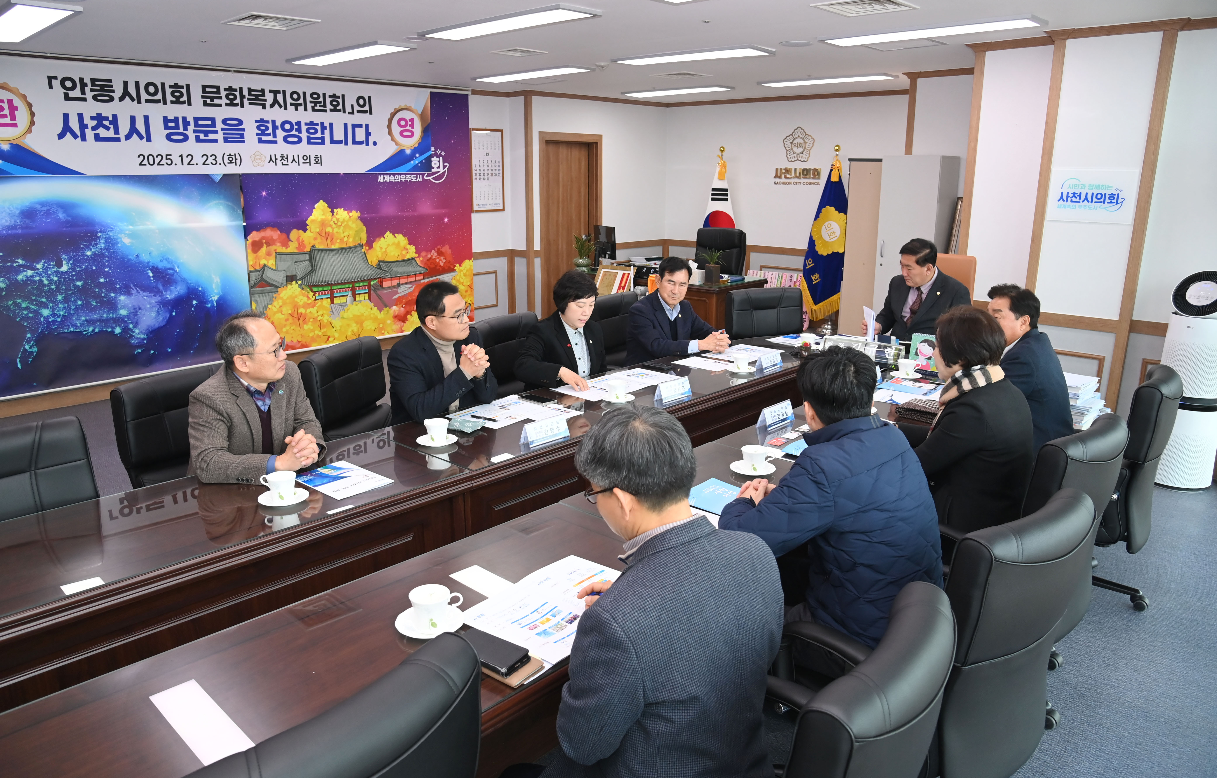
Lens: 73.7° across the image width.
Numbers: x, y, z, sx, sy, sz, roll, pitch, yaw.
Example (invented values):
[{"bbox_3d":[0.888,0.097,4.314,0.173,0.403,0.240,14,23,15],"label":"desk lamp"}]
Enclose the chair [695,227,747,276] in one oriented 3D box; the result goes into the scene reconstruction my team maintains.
[{"bbox_3d":[0.987,-1.054,8.478,0.640,1.160,0.700,14,20,42],"label":"chair"}]

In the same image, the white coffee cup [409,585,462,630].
[{"bbox_3d":[-0.385,0.501,1.832,0.120,0.080,0.094,0,15,-1],"label":"white coffee cup"}]

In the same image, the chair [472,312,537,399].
[{"bbox_3d":[-0.444,0.122,4.490,0.660,1.010,0.600,14,20,42],"label":"chair"}]

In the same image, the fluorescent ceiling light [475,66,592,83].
[{"bbox_3d":[-0.681,-2.741,7.101,1.285,0.036,0.310,14,20,42],"label":"fluorescent ceiling light"}]

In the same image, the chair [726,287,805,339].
[{"bbox_3d":[1.120,-0.161,5.572,0.600,1.010,0.640,-6,16,-22],"label":"chair"}]

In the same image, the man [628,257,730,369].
[{"bbox_3d":[0.393,-0.125,4.802,0.560,1.260,0.800,-10,18,-31],"label":"man"}]

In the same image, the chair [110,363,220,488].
[{"bbox_3d":[-1.638,0.406,3.423,0.660,0.950,0.620,11,18,36],"label":"chair"}]

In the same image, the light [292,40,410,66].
[{"bbox_3d":[-1.879,-2.401,5.840,1.285,0.036,0.310,14,20,42],"label":"light"}]

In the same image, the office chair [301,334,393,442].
[{"bbox_3d":[-0.919,0.312,3.489,0.650,1.020,0.620,5,16,18],"label":"office chair"}]

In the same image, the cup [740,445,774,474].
[{"bbox_3d":[0.506,0.237,2.739,0.114,0.070,0.088,0,15,-1],"label":"cup"}]

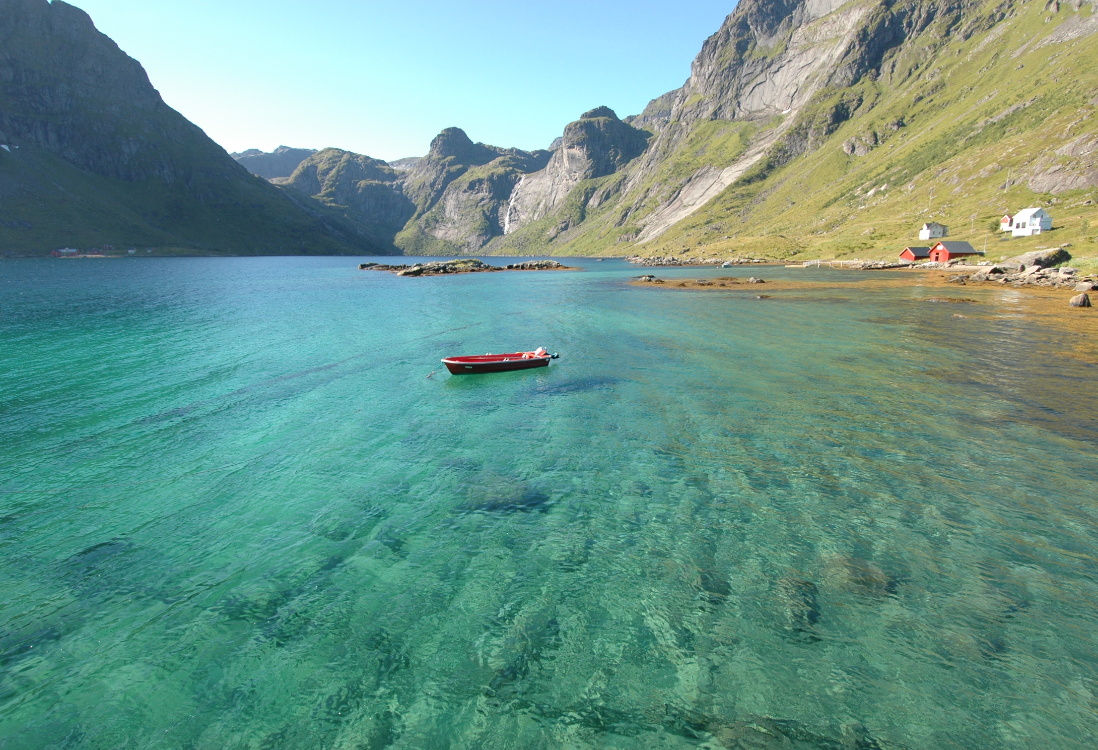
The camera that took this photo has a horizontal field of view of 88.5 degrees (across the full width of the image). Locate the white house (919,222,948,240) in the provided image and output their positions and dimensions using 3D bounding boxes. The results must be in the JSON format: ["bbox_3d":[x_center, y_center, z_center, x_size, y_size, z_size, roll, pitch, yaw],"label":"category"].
[{"bbox_3d":[158.429,-58.980,232.000,7.600,7.000,6.300,0,12,0],"label":"white house"}]

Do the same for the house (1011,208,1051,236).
[{"bbox_3d":[160.882,-50.735,188.000,6.400,9.100,8.600,-1,12,-4],"label":"house"}]

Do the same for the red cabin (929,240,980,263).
[{"bbox_3d":[137.902,-41.842,192.000,11.000,6.700,8.300,-2,12,-11],"label":"red cabin"}]

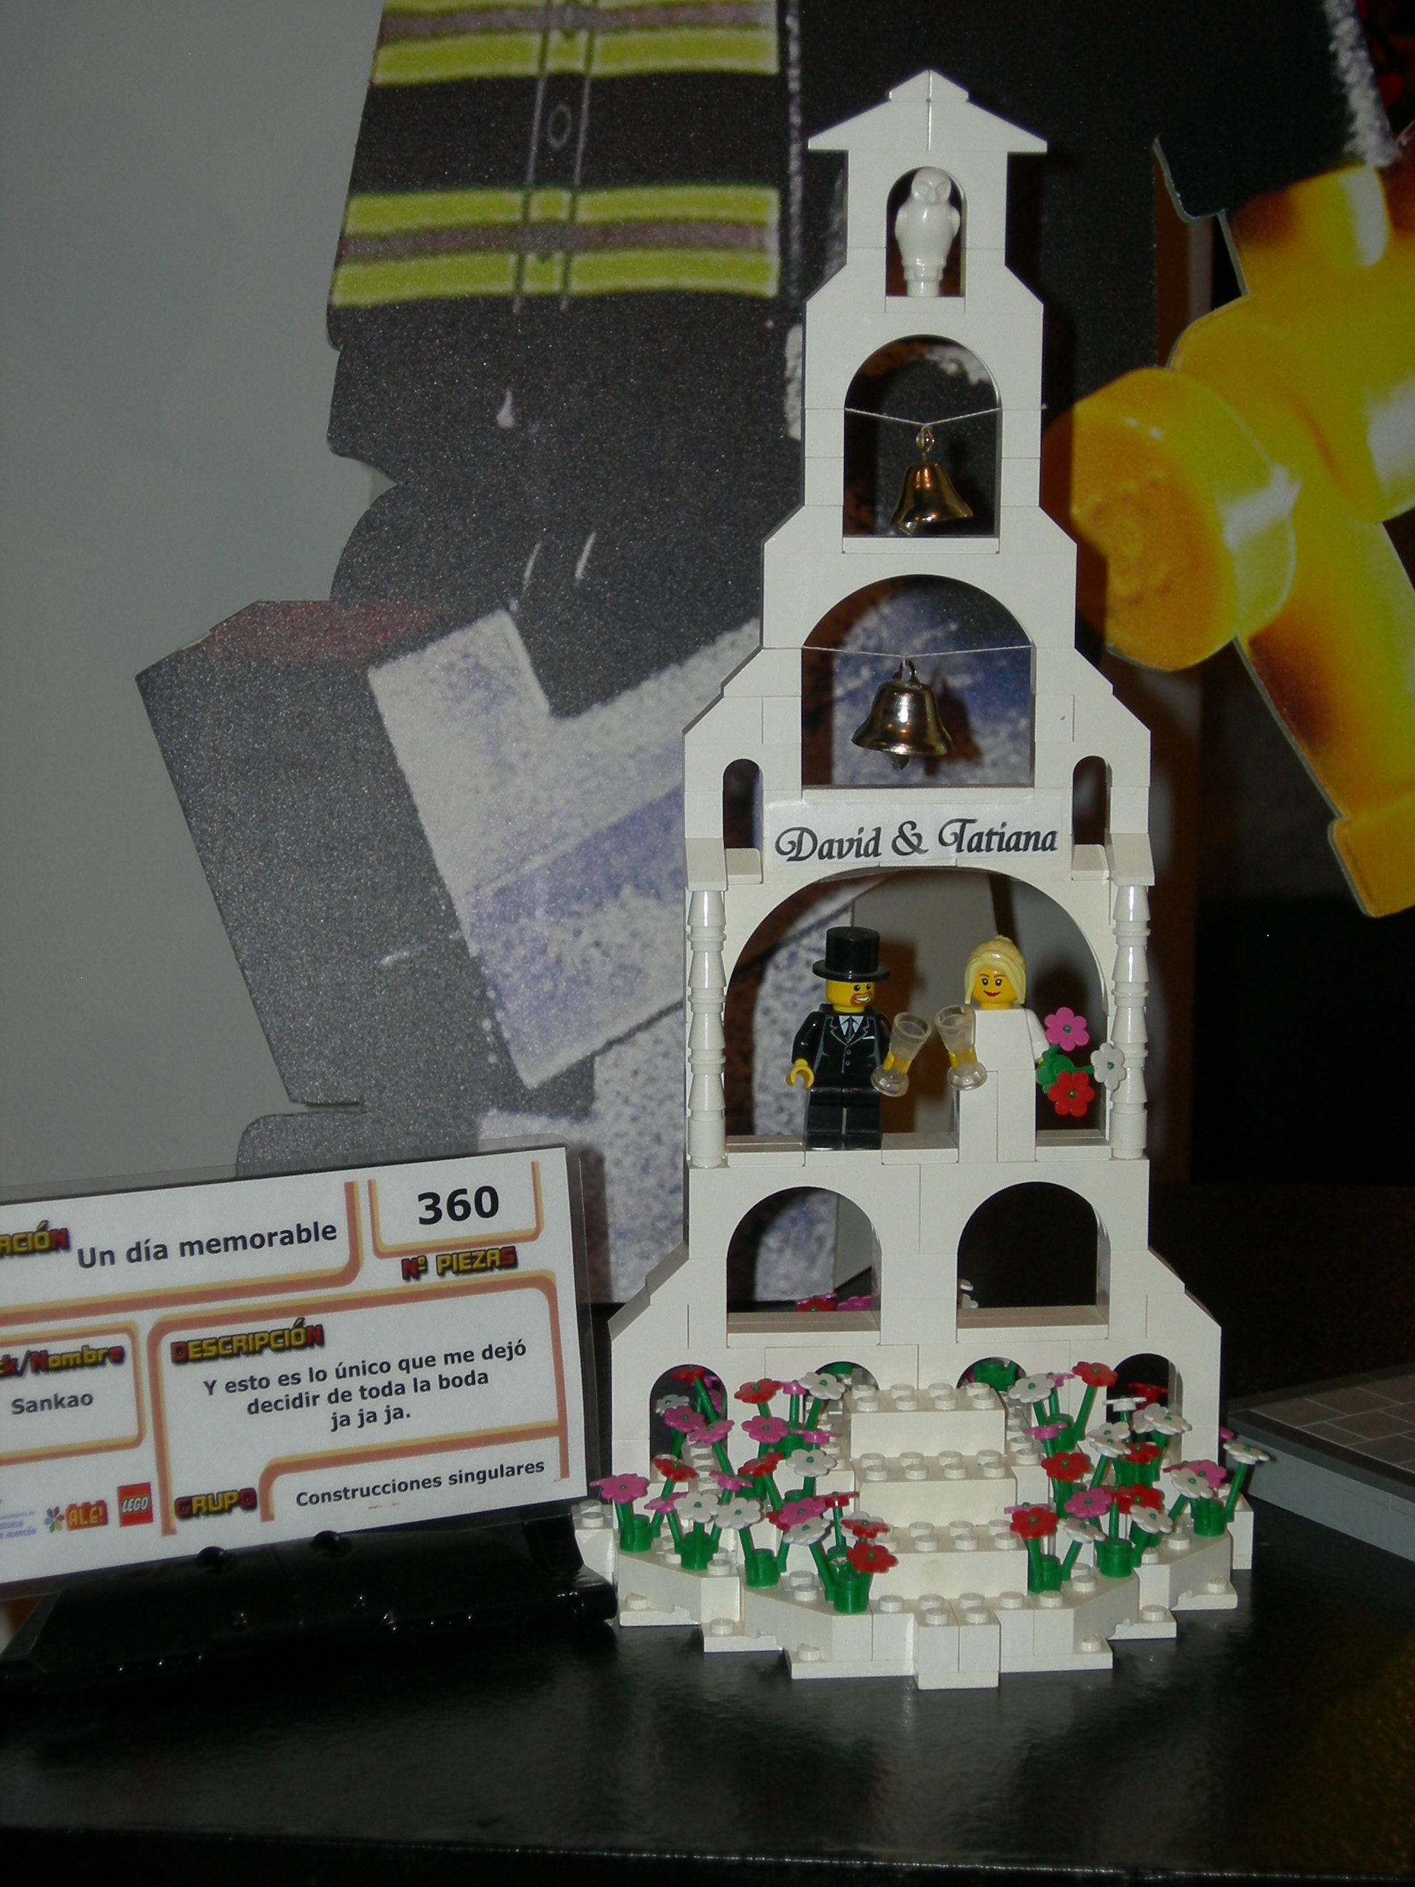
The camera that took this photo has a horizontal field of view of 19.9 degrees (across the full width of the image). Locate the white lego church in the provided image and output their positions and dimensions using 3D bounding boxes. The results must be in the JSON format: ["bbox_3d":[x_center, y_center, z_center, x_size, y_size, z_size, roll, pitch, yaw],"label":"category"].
[{"bbox_3d":[0.043,-0.020,0.830,0.144,0.310,0.144,-1,11,-4],"label":"white lego church"}]

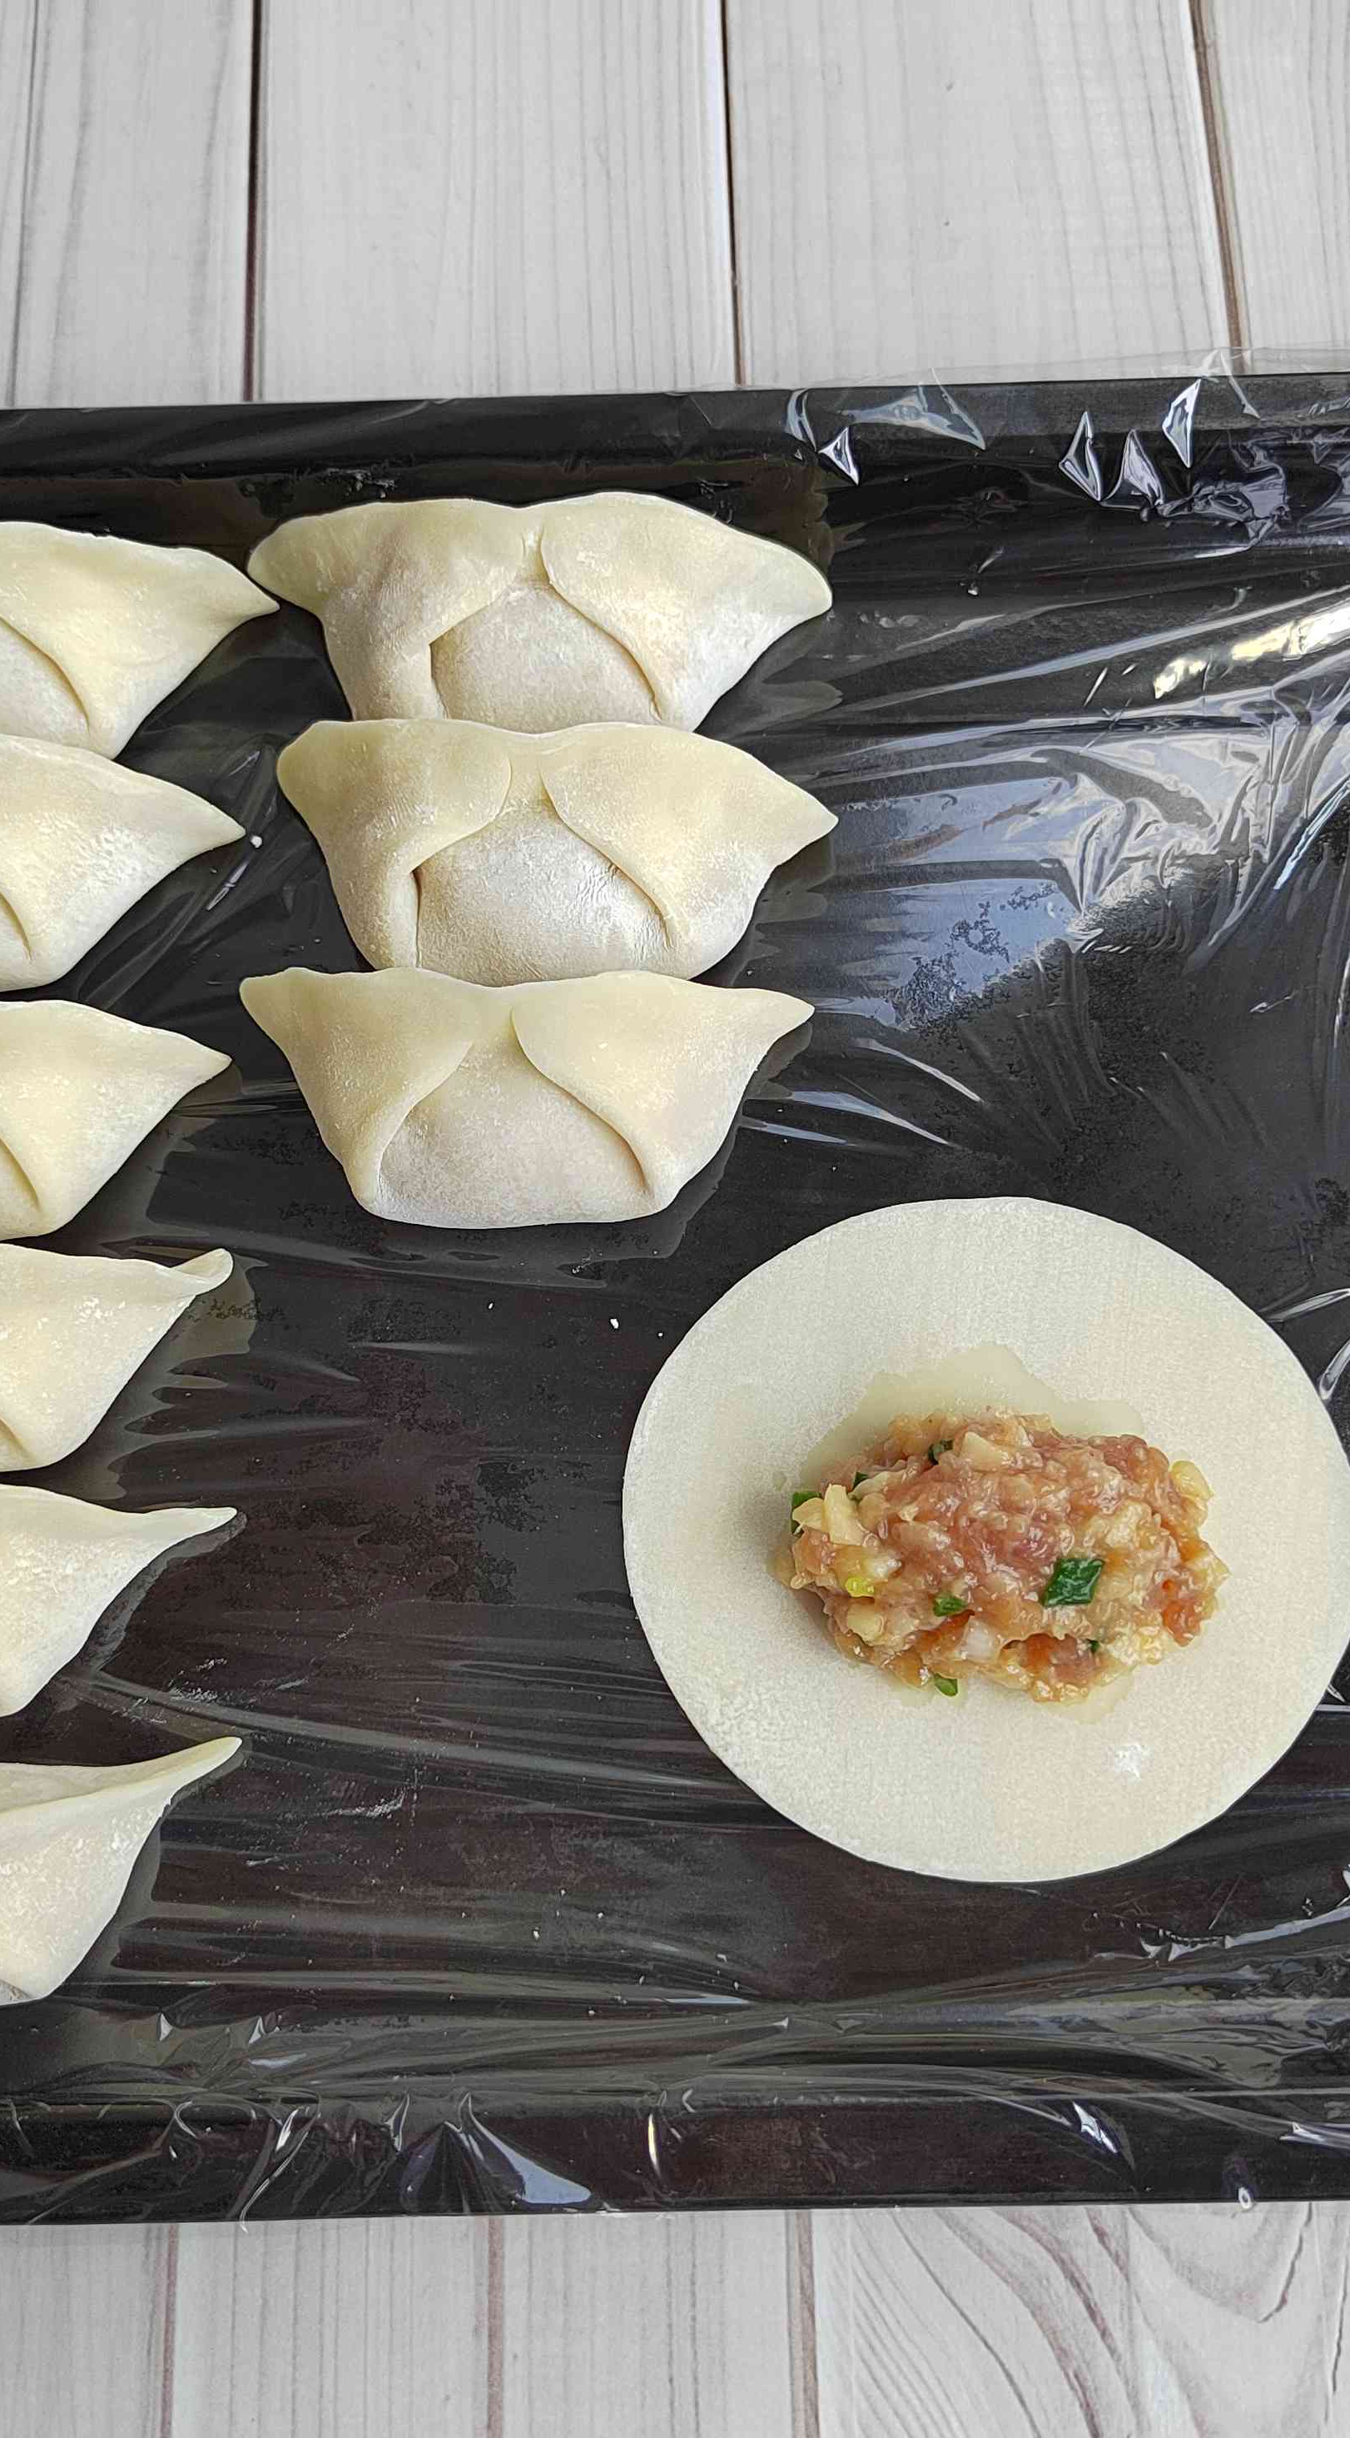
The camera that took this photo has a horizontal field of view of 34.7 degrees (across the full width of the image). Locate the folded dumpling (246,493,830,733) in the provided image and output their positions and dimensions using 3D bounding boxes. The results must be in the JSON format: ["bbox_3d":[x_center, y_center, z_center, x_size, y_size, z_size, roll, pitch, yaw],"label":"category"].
[{"bbox_3d":[-0.021,-0.101,0.350,0.092,0.033,0.037,0,74,0],"label":"folded dumpling"}]

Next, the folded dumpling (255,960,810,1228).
[{"bbox_3d":[-0.022,-0.020,0.327,0.085,0.033,0.036,0,74,0],"label":"folded dumpling"}]

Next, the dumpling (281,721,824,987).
[{"bbox_3d":[-0.018,-0.059,0.338,0.086,0.033,0.037,1,74,1],"label":"dumpling"}]

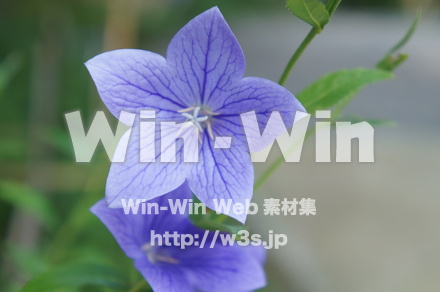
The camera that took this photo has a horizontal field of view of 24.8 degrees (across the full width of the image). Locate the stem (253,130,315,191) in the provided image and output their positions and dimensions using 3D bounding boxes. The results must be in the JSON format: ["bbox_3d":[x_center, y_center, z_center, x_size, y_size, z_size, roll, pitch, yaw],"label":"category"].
[{"bbox_3d":[0.022,0.004,0.335,0.003,0.030,0.003,44,-3,1],"label":"stem"}]

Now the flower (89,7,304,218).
[{"bbox_3d":[-0.007,-0.009,0.300,0.065,0.064,0.024,1,3,7],"label":"flower"}]

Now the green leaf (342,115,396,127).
[{"bbox_3d":[0.051,-0.009,0.345,0.021,0.004,0.009,2,17,-15],"label":"green leaf"}]

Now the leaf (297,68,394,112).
[{"bbox_3d":[0.042,-0.017,0.328,0.036,0.006,0.013,-22,48,-12],"label":"leaf"}]

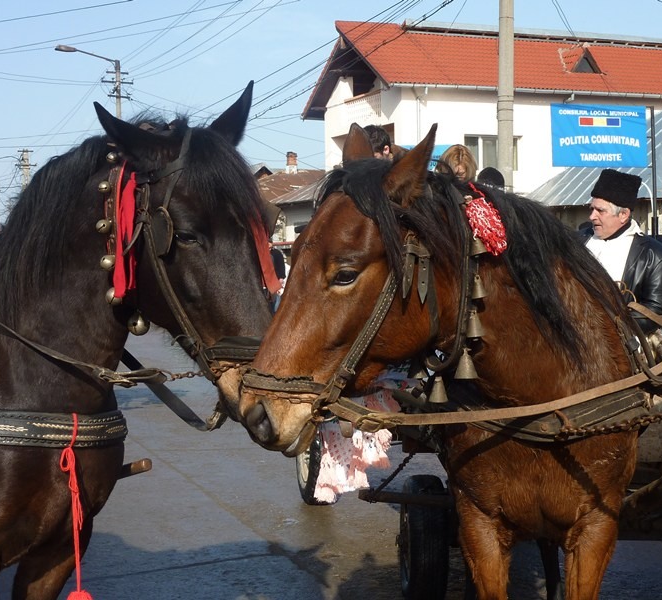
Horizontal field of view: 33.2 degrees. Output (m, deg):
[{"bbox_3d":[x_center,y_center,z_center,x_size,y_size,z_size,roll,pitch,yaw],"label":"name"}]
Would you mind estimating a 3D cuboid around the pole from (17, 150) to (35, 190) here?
[{"bbox_3d":[-20.379,-5.964,74.707,1.300,8.300,0.400,-2,3,-20],"label":"pole"}]

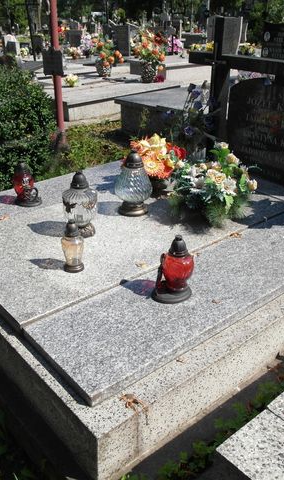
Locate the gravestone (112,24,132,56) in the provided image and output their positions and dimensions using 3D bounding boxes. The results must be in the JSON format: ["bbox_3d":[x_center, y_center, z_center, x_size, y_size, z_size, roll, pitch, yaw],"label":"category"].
[{"bbox_3d":[-0.499,-4.859,10.851,0.100,0.679,0.601,-22,35,-38],"label":"gravestone"}]

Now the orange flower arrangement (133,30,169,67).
[{"bbox_3d":[0.125,-2.832,6.564,0.541,0.535,0.460,11,28,18],"label":"orange flower arrangement"}]

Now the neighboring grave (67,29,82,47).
[{"bbox_3d":[-1.828,-5.410,12.012,0.540,0.530,0.100,24,34,37],"label":"neighboring grave"}]

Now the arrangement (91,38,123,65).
[{"bbox_3d":[-0.578,-3.047,7.211,0.532,0.409,0.452,11,28,18],"label":"arrangement"}]

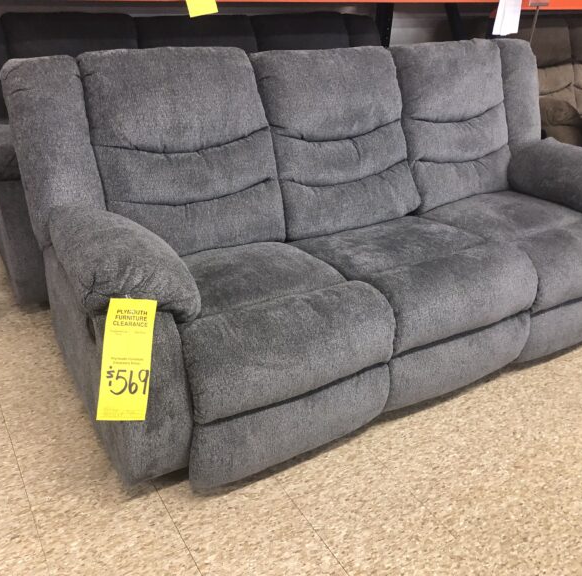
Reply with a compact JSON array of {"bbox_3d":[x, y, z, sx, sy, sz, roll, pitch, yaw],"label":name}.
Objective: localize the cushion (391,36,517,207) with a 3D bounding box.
[{"bbox_3d":[0.699,-0.716,2.691,0.625,0.660,0.230,-14,13,-28],"label":"cushion"}]

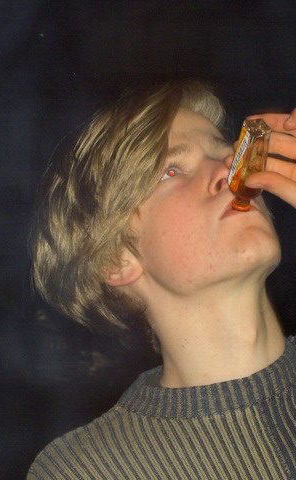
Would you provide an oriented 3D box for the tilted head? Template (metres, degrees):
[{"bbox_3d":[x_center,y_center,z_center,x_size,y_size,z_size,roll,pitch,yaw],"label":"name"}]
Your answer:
[{"bbox_3d":[-0.004,-0.031,2.020,0.205,0.235,0.230,-3,-43,-29],"label":"tilted head"}]

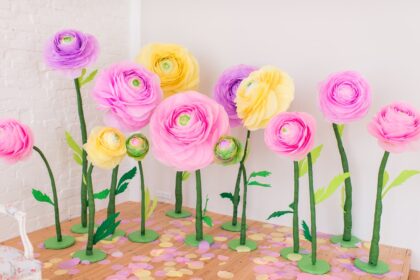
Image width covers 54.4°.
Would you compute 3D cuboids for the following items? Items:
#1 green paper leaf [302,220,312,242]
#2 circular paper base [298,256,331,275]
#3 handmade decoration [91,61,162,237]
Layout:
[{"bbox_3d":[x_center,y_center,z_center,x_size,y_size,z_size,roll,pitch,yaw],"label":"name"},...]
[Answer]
[{"bbox_3d":[0.606,0.572,2.545,0.059,0.139,0.060,2,7,14],"label":"green paper leaf"},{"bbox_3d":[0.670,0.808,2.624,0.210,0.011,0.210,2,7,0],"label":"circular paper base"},{"bbox_3d":[-0.652,0.102,3.227,0.520,1.420,0.400,-4,12,-25],"label":"handmade decoration"}]

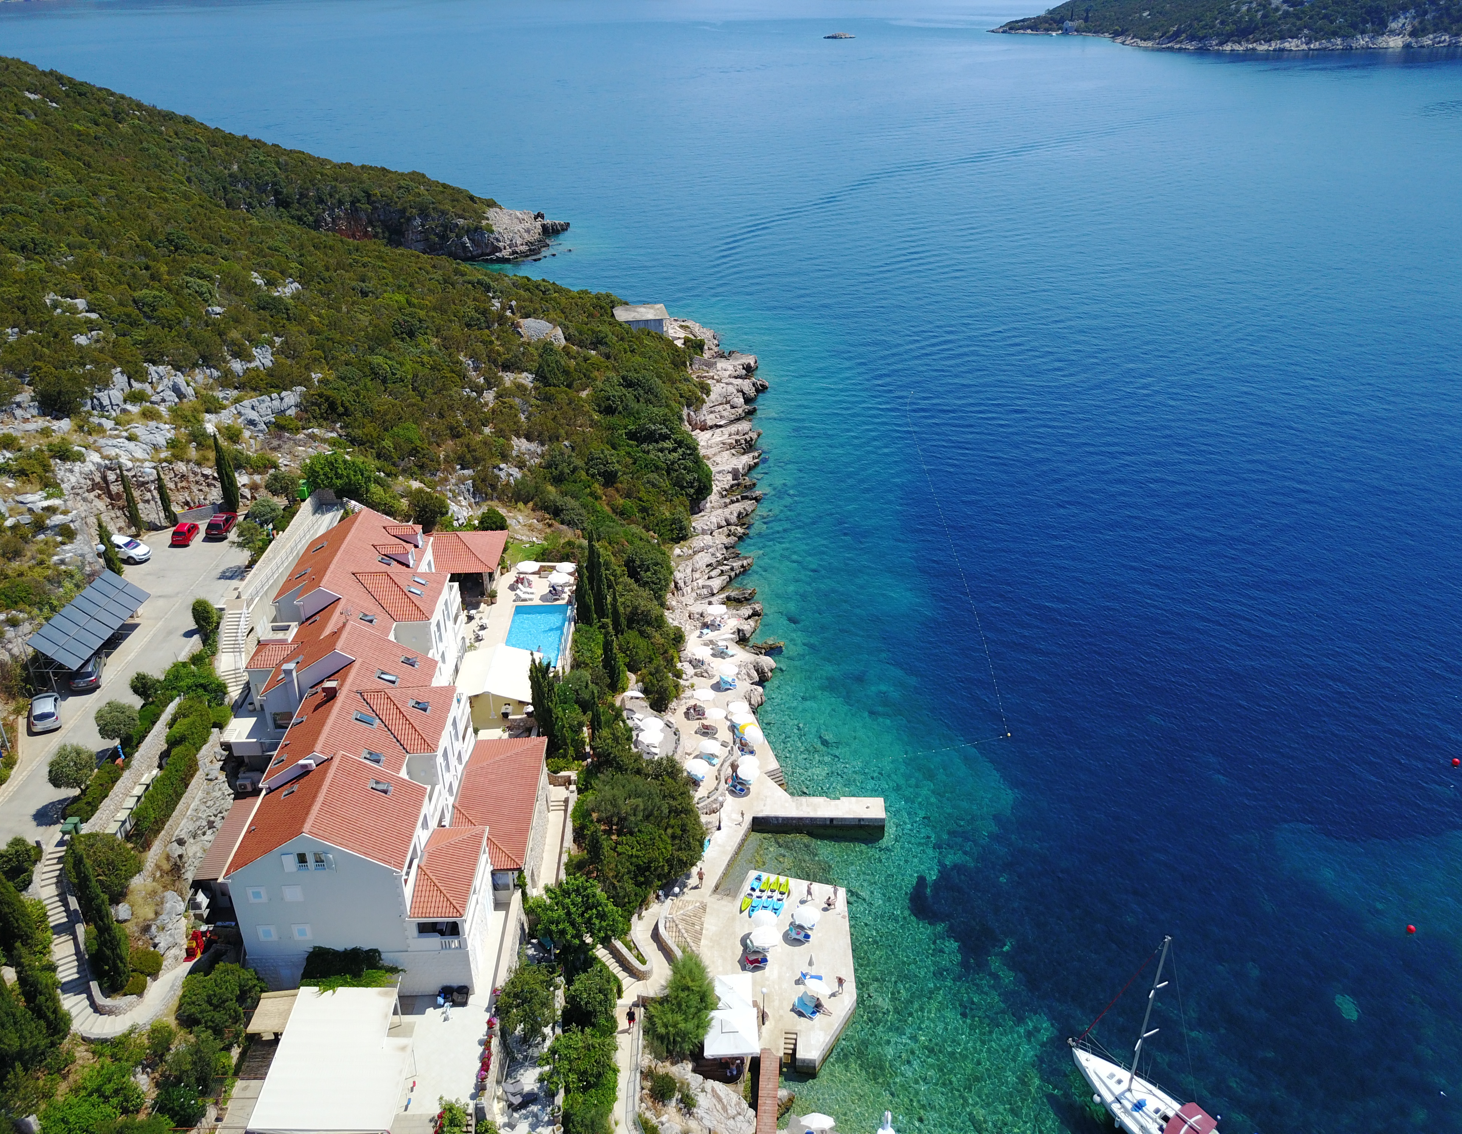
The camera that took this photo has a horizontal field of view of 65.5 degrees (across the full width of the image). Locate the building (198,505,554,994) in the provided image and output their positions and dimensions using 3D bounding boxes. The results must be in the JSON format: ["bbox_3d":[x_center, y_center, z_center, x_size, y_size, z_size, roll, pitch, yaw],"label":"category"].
[{"bbox_3d":[-24.357,9.410,84.185,20.898,12.900,47.201,-2,27,-4],"label":"building"}]

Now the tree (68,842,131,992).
[{"bbox_3d":[-34.251,18.808,61.003,1.850,10.370,1.850,-1,28,-2],"label":"tree"}]

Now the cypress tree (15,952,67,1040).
[{"bbox_3d":[-35.358,21.762,57.799,1.800,6.449,1.800,0,27,0],"label":"cypress tree"}]

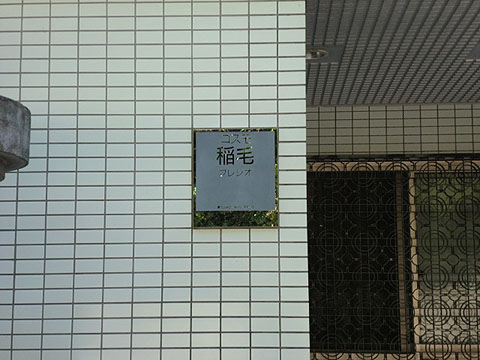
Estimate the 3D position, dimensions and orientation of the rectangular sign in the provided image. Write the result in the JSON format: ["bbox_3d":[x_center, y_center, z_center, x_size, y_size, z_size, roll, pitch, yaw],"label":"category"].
[{"bbox_3d":[-0.015,-0.032,2.871,0.282,0.284,0.022,0,-7,0],"label":"rectangular sign"}]

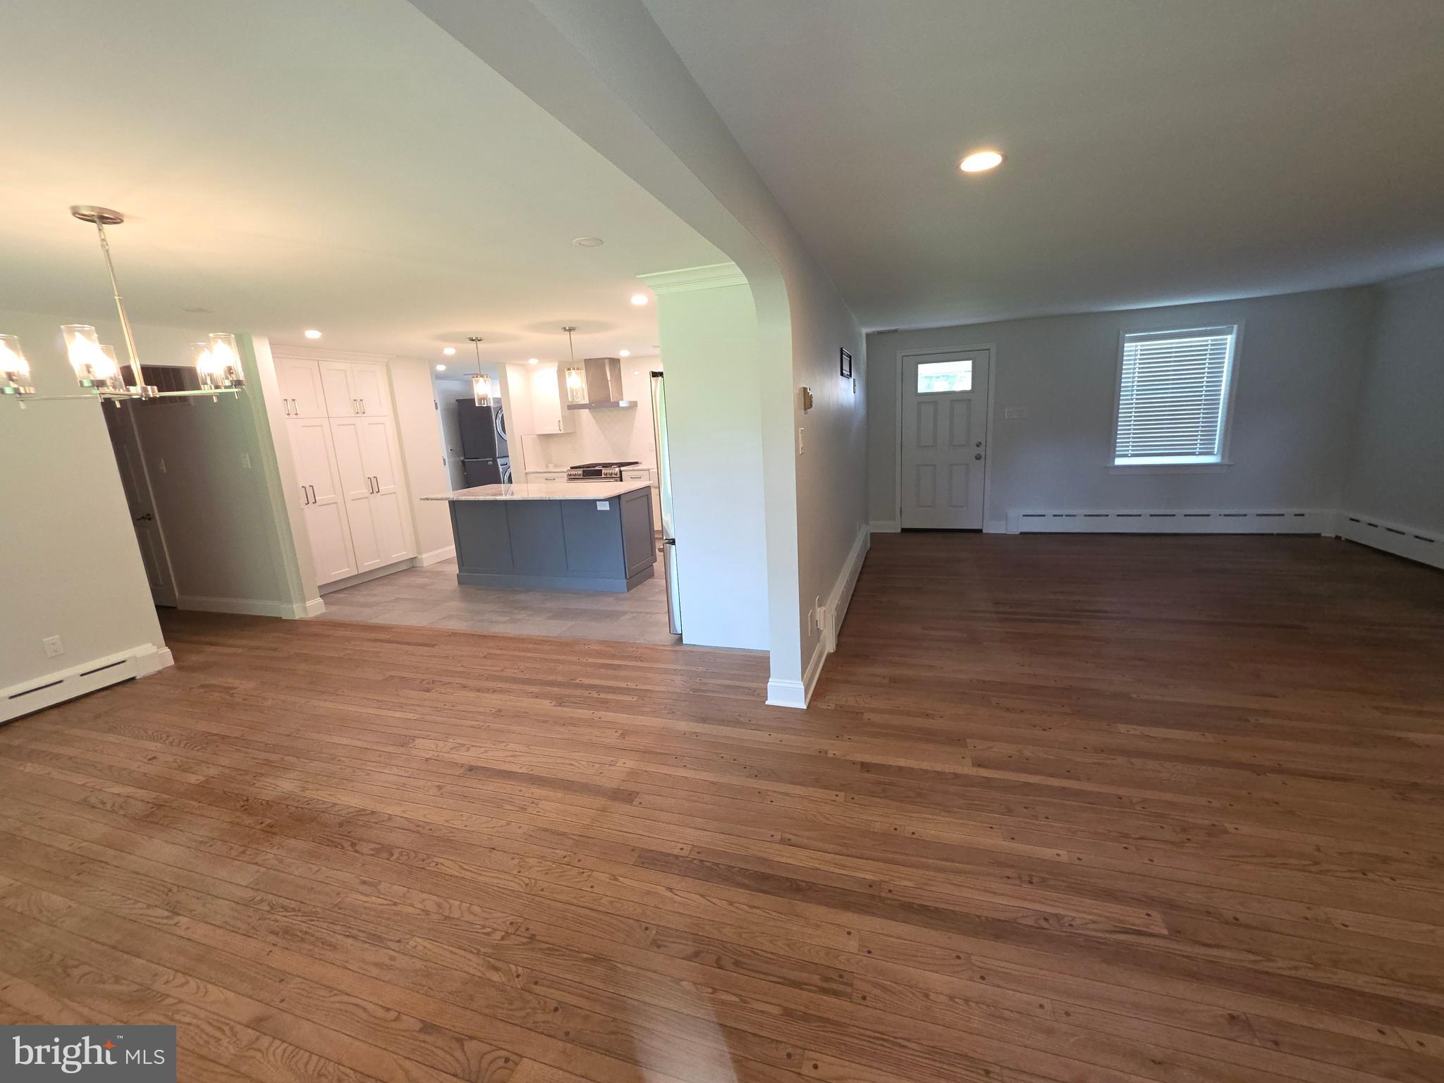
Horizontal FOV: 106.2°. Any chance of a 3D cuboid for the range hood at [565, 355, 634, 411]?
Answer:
[{"bbox_3d":[-1.595,-2.071,7.159,0.750,0.660,0.500,1,13,20],"label":"range hood"}]

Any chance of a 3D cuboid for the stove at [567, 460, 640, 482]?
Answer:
[{"bbox_3d":[-1.547,-0.519,7.409,0.750,0.960,0.650,1,13,20],"label":"stove"}]

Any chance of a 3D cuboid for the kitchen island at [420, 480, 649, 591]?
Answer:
[{"bbox_3d":[-1.745,-0.037,5.301,1.990,0.910,0.960,1,13,20],"label":"kitchen island"}]

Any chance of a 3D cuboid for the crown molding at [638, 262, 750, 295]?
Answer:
[{"bbox_3d":[-0.118,-1.493,3.070,0.780,0.100,0.080,1,13,20],"label":"crown molding"}]

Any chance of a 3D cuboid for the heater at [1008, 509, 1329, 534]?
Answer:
[{"bbox_3d":[4.729,-0.201,5.922,2.880,0.270,0.070,1,13,20],"label":"heater"}]

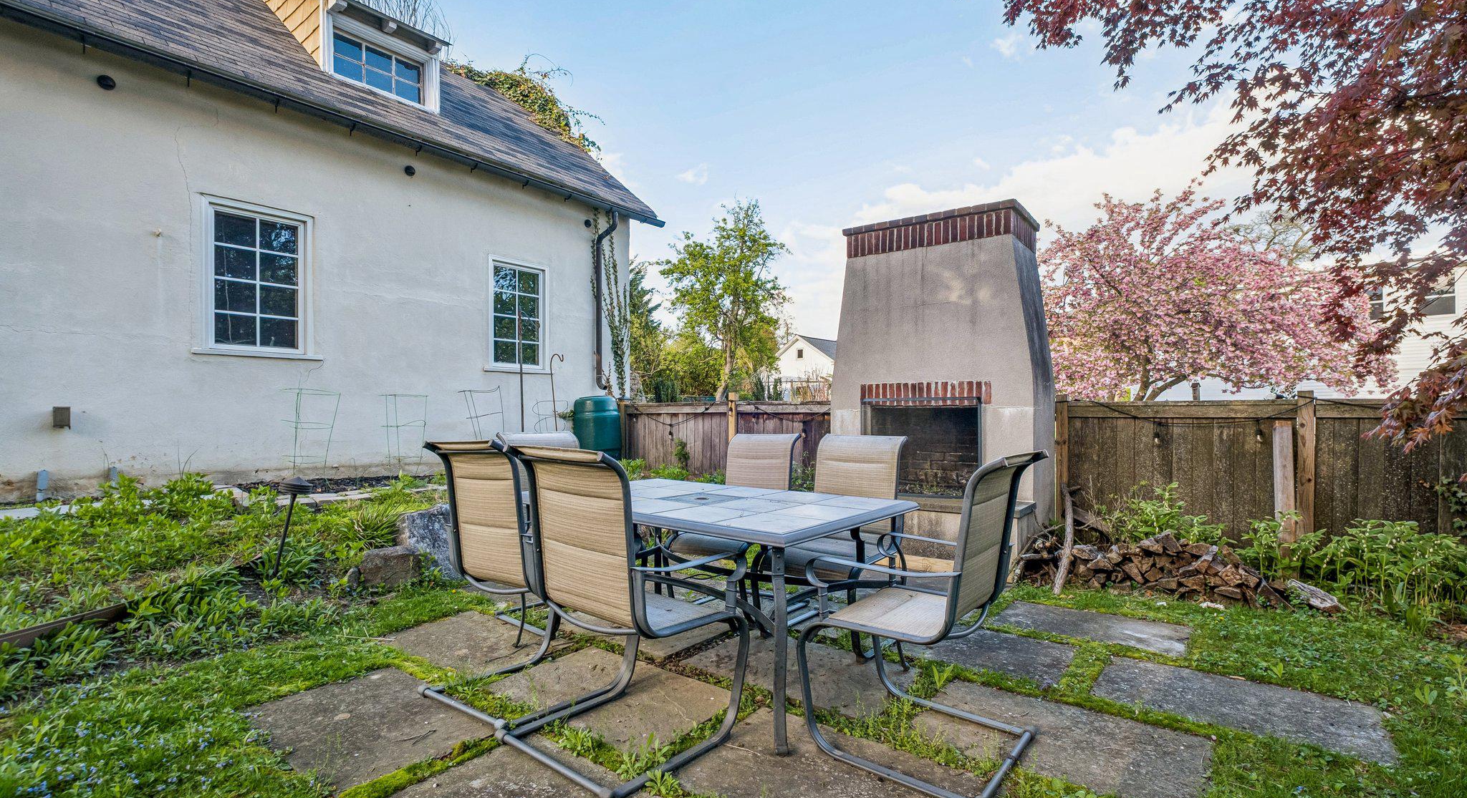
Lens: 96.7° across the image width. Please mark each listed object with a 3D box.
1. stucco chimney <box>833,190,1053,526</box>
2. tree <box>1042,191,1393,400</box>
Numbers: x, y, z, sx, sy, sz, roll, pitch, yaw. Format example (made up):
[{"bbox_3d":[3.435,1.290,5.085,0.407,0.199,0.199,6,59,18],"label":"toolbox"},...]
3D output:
[{"bbox_3d":[1.574,-0.114,5.355,1.722,2.730,1.134,-1,-1,39],"label":"stucco chimney"},{"bbox_3d":[7.350,-1.050,10.500,5.100,4.700,4.900,-1,-1,35],"label":"tree"}]

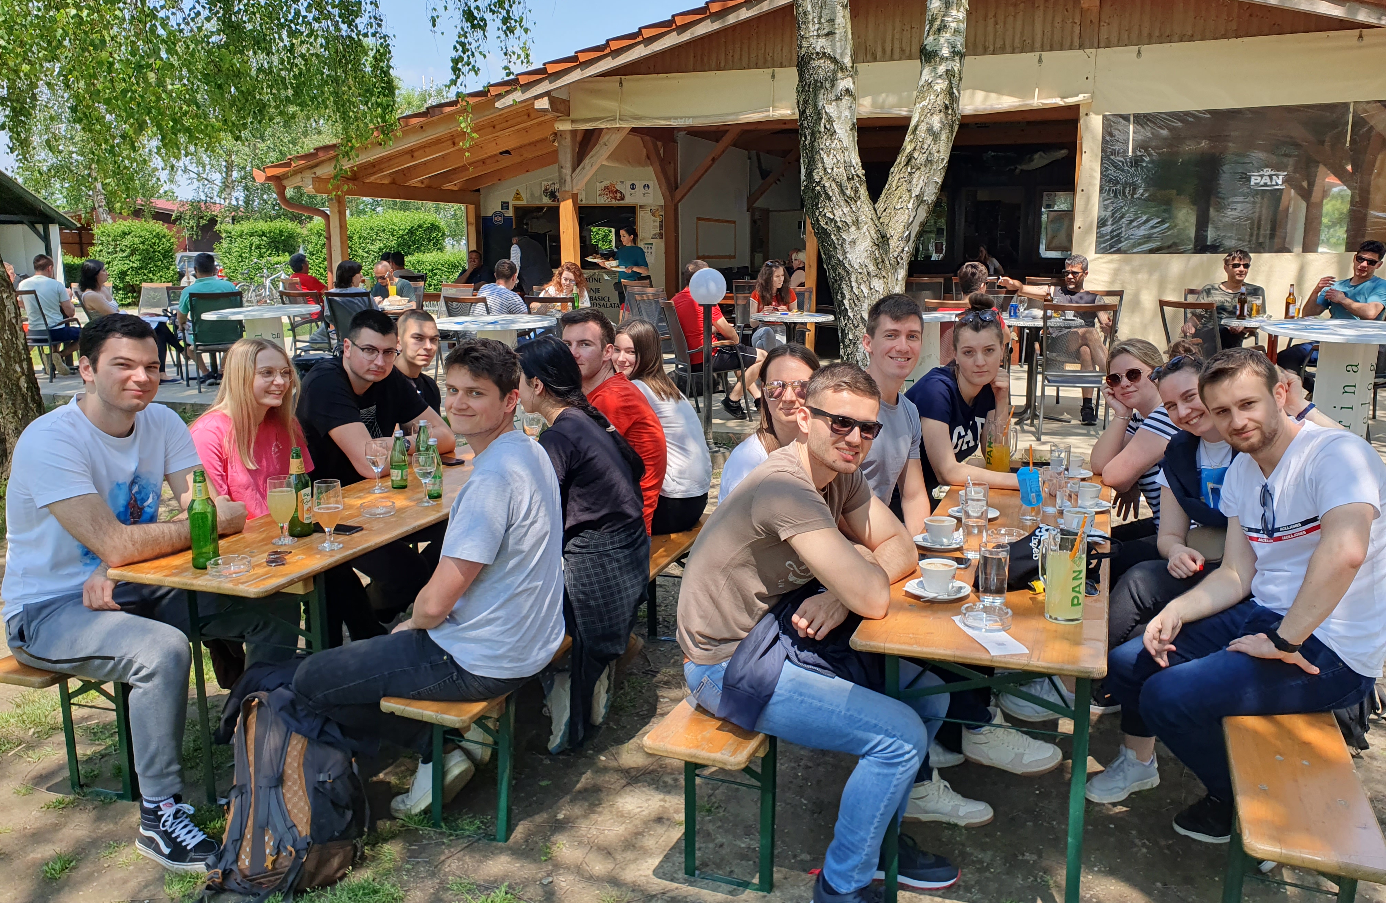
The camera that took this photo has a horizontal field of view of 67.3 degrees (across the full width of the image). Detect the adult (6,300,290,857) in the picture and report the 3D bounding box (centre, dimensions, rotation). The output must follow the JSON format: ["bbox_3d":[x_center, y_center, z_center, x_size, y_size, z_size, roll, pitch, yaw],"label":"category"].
[{"bbox_3d":[-1.525,0.324,2.955,0.820,1.410,0.570,6,13,26],"label":"adult"}]

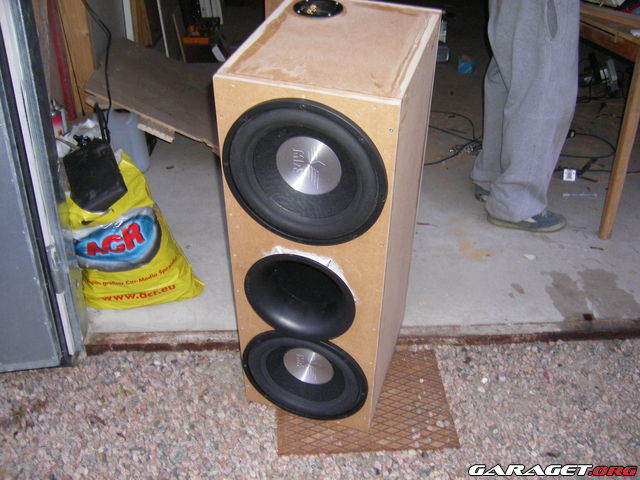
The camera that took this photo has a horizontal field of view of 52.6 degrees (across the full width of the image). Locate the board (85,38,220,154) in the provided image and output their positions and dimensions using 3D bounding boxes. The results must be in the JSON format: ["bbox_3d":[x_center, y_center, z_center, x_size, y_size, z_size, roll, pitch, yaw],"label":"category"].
[{"bbox_3d":[-0.748,-0.746,3.308,1.086,0.016,0.360,26,77,27],"label":"board"}]

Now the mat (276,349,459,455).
[{"bbox_3d":[0.119,0.434,1.770,0.453,0.012,0.357,-1,33,-2],"label":"mat"}]

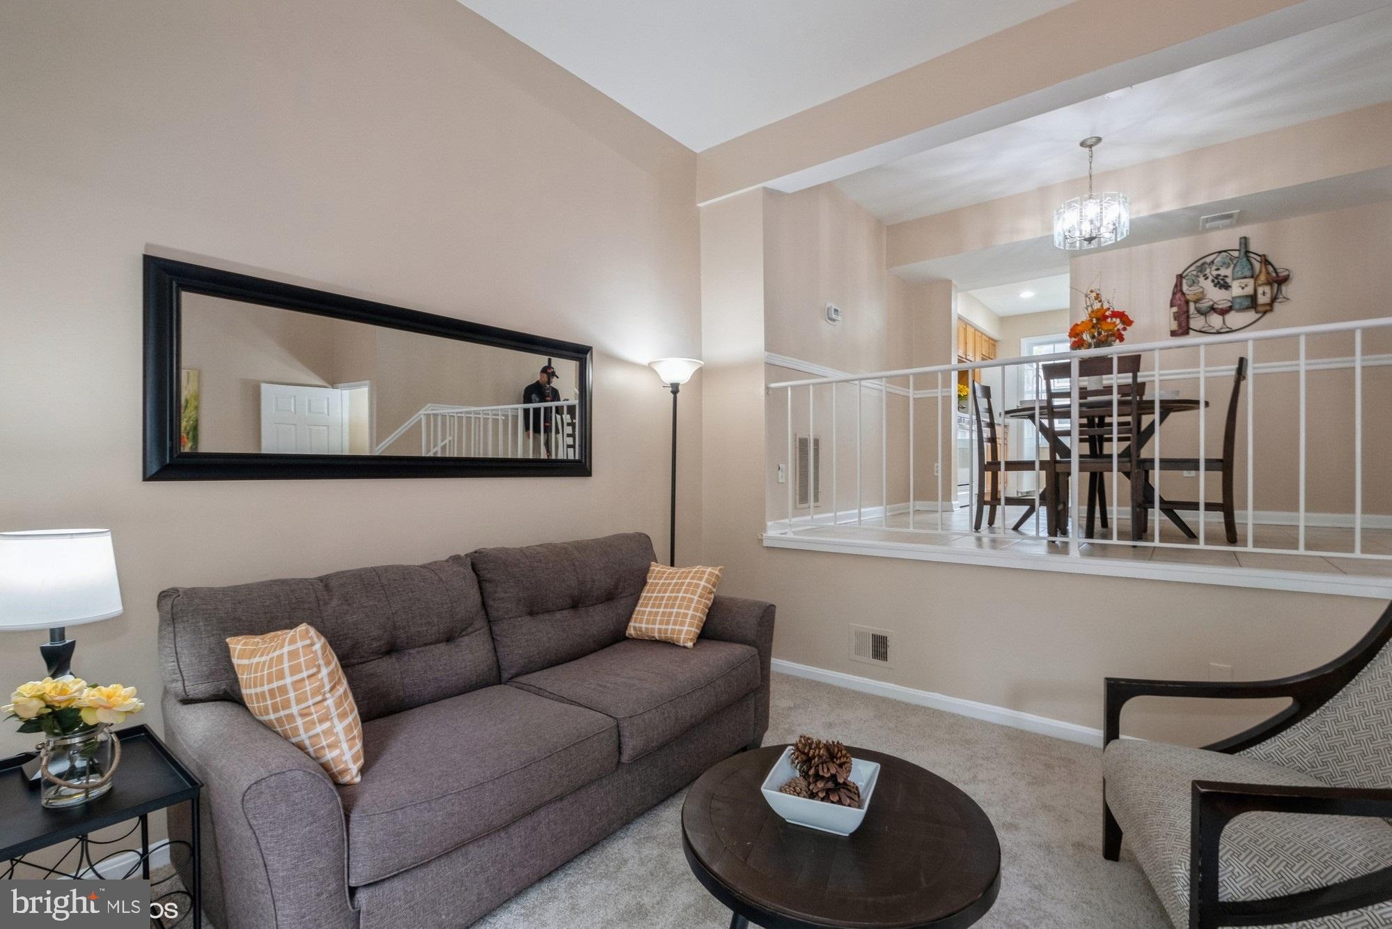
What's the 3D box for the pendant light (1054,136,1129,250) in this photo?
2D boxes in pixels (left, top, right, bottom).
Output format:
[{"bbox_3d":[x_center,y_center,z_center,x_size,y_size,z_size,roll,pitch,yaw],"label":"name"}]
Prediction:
[{"bbox_3d":[2.467,-1.699,3.620,0.390,0.620,0.390,0,-1,40],"label":"pendant light"}]

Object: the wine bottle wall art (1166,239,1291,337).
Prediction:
[{"bbox_3d":[3.776,-1.276,4.116,0.634,0.640,0.050,0,0,36],"label":"wine bottle wall art"}]

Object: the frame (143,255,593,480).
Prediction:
[{"bbox_3d":[-1.108,-0.281,2.388,0.040,0.674,1.706,0,-1,40],"label":"frame"}]

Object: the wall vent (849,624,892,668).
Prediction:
[{"bbox_3d":[0.966,1.006,3.213,0.246,0.205,0.020,0,0,36],"label":"wall vent"}]

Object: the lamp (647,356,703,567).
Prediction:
[{"bbox_3d":[-0.124,0.310,3.300,0.310,1.830,0.310,0,0,0],"label":"lamp"}]

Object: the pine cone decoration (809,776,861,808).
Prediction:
[{"bbox_3d":[0.306,0.725,1.270,0.105,0.080,0.095,0,0,21],"label":"pine cone decoration"}]

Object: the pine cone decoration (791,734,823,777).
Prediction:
[{"bbox_3d":[0.261,0.675,1.344,0.083,0.083,0.085,0,0,21],"label":"pine cone decoration"}]

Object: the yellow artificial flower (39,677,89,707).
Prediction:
[{"bbox_3d":[-1.530,0.553,1.406,0.088,0.060,0.088,0,0,43],"label":"yellow artificial flower"}]

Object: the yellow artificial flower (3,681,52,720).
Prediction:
[{"bbox_3d":[-1.475,0.519,1.280,0.075,0.070,0.075,0,-1,-34],"label":"yellow artificial flower"}]

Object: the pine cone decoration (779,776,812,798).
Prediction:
[{"bbox_3d":[0.230,0.750,1.341,0.080,0.060,0.062,0,0,-11],"label":"pine cone decoration"}]

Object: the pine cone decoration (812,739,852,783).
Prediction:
[{"bbox_3d":[0.310,0.680,1.329,0.090,0.083,0.090,0,0,21],"label":"pine cone decoration"}]

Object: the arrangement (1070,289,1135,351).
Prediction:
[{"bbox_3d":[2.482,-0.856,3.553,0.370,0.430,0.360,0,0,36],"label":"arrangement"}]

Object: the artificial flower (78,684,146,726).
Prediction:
[{"bbox_3d":[-1.367,0.561,1.356,0.110,0.070,0.115,0,0,45],"label":"artificial flower"}]

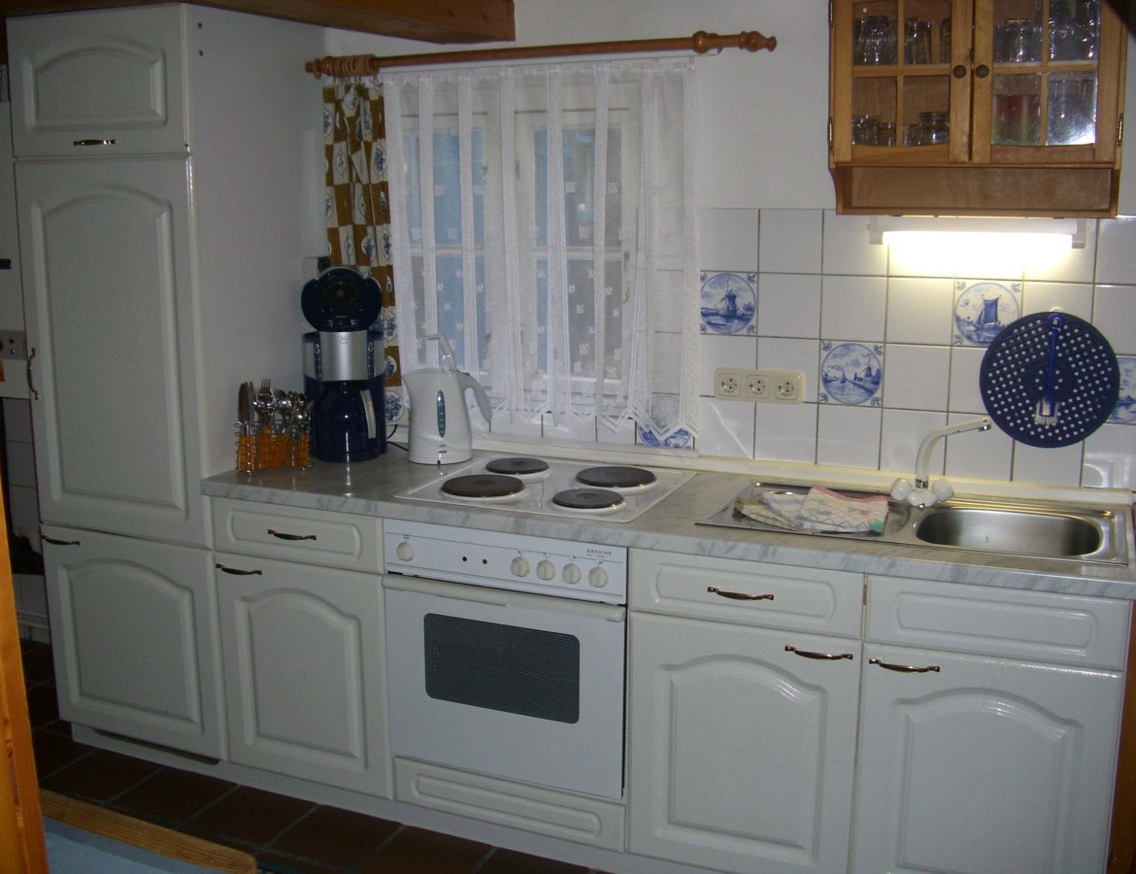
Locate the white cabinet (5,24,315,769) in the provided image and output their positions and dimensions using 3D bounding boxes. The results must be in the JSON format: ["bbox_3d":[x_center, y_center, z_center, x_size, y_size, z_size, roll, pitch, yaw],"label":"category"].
[{"bbox_3d":[-1.032,-0.125,3.464,0.598,1.955,0.564,5,12,24],"label":"white cabinet"}]

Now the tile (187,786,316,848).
[{"bbox_3d":[-0.772,0.934,3.188,0.243,0.012,0.232,5,12,23],"label":"tile"}]

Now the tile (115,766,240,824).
[{"bbox_3d":[-1.016,0.928,3.310,0.250,0.012,0.242,5,12,23],"label":"tile"}]

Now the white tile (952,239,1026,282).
[{"bbox_3d":[0.935,-0.422,2.825,0.150,0.150,0.008,5,12,23],"label":"white tile"}]

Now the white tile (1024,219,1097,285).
[{"bbox_3d":[1.062,-0.407,2.752,0.150,0.150,0.009,5,12,24],"label":"white tile"}]

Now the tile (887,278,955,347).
[{"bbox_3d":[0.801,-0.287,2.912,0.150,0.150,0.008,5,12,23],"label":"tile"}]

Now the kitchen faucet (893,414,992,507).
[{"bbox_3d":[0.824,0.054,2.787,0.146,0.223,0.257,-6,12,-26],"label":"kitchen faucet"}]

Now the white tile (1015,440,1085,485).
[{"bbox_3d":[1.085,0.034,2.892,0.149,0.152,0.010,5,12,23],"label":"white tile"}]

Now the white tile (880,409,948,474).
[{"bbox_3d":[0.803,0.011,2.971,0.150,0.150,0.008,5,12,23],"label":"white tile"}]

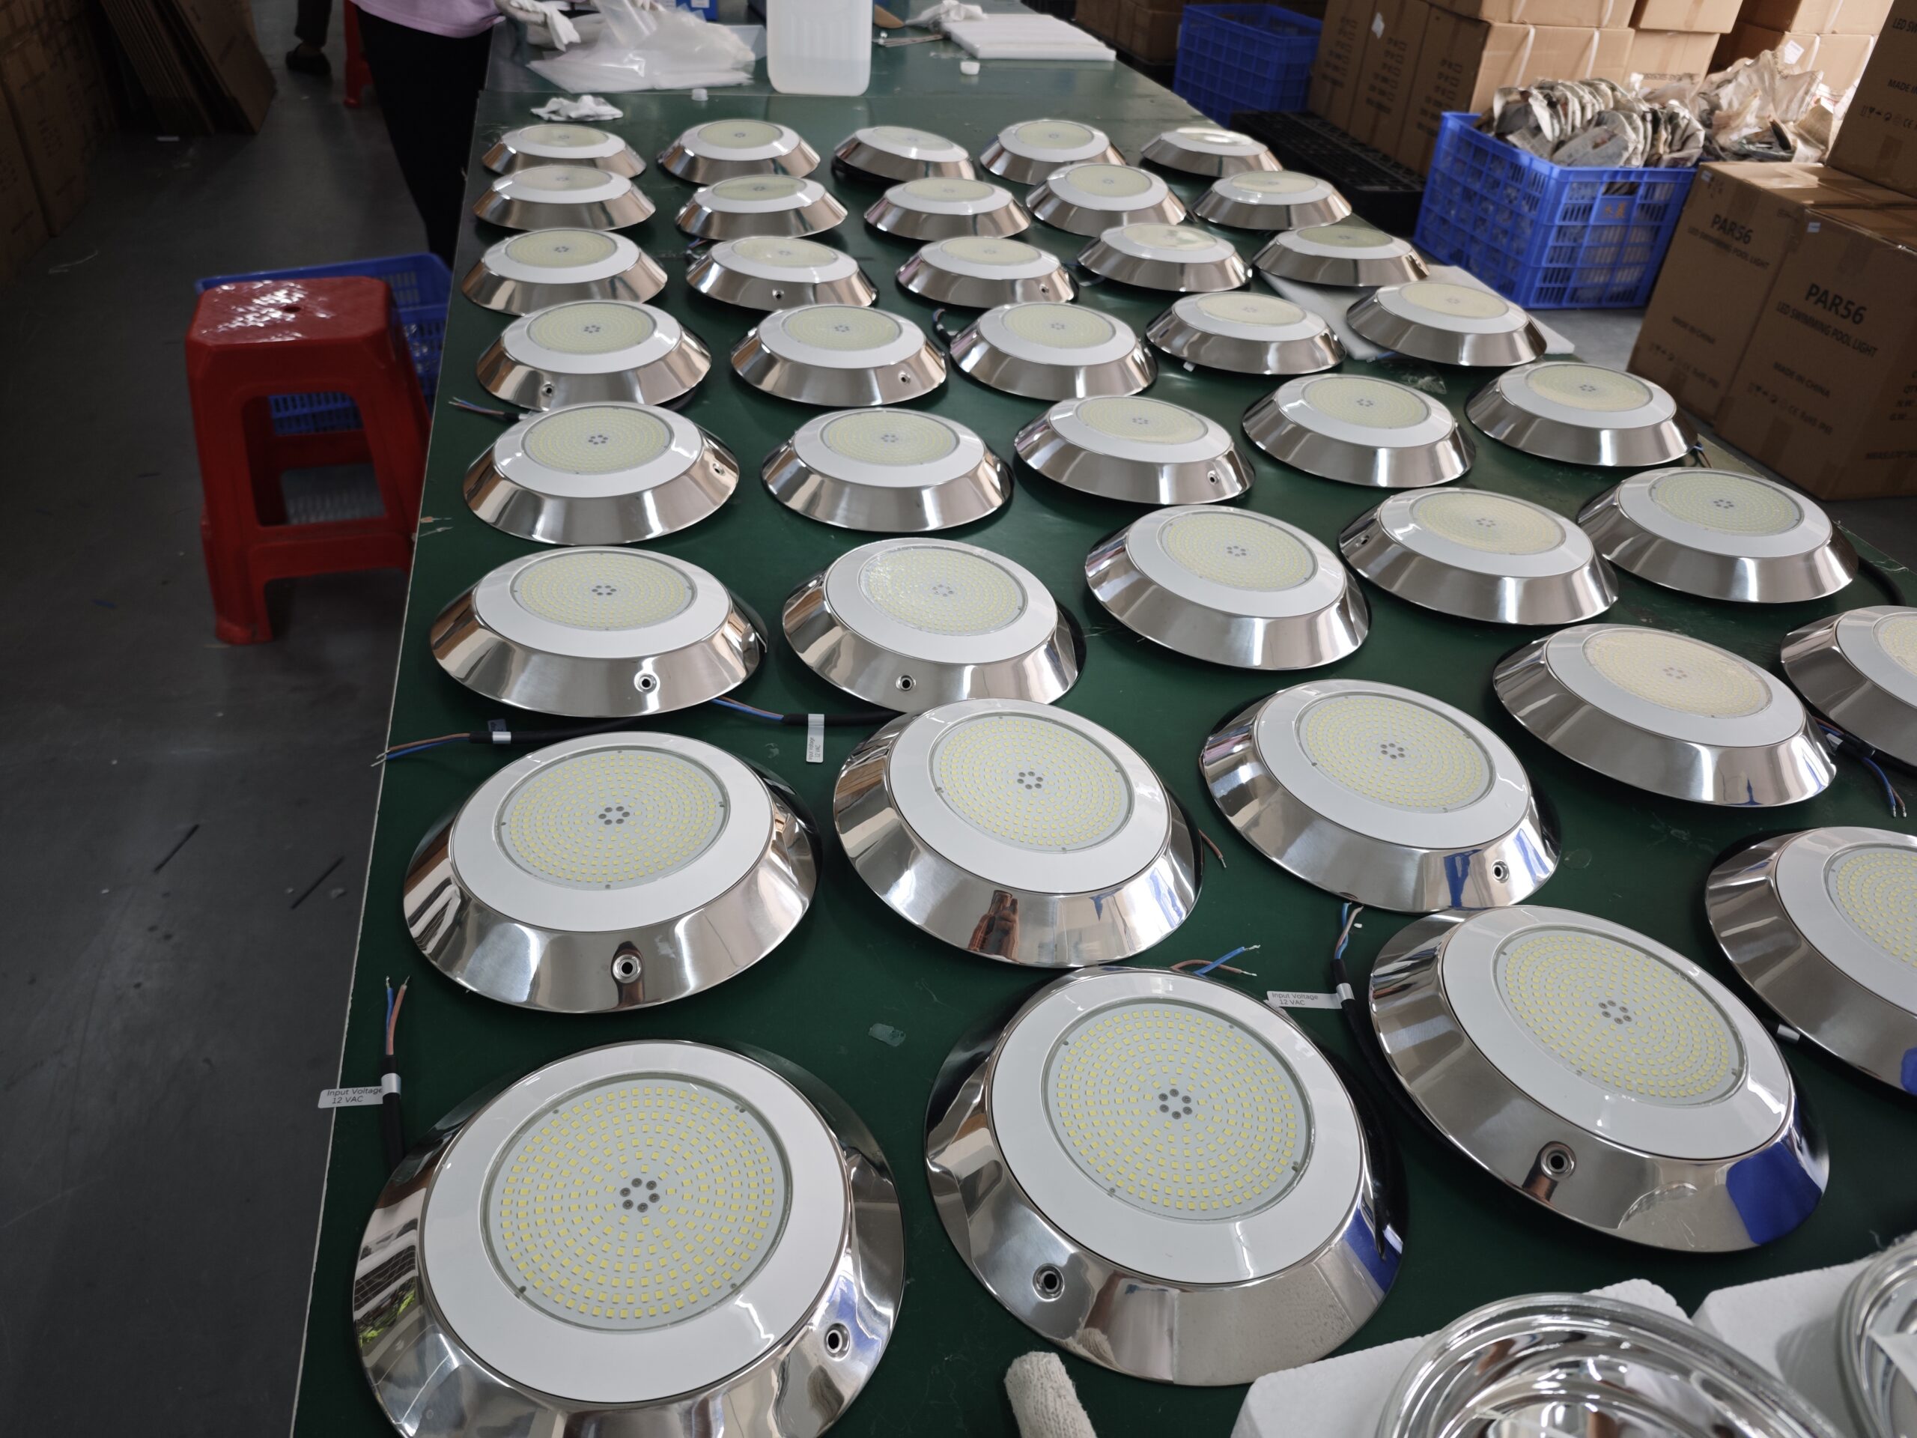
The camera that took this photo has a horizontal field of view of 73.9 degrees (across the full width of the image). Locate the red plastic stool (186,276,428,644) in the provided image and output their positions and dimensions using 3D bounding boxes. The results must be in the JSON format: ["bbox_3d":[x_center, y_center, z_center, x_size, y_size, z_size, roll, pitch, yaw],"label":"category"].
[{"bbox_3d":[-1.009,-0.430,2.030,0.381,0.449,0.379,-8,39,-17],"label":"red plastic stool"}]

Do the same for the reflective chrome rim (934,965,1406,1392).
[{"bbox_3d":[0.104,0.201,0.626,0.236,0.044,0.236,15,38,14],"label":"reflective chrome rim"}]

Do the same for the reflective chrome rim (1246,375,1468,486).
[{"bbox_3d":[0.412,-0.306,1.302,0.235,0.041,0.235,5,38,0],"label":"reflective chrome rim"}]

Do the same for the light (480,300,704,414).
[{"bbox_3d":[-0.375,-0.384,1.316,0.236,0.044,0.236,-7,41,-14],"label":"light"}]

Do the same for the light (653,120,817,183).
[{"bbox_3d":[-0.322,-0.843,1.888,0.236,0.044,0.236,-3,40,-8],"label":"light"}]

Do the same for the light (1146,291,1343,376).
[{"bbox_3d":[0.343,-0.463,1.517,0.238,0.035,0.238,4,35,0],"label":"light"}]

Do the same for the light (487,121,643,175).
[{"bbox_3d":[-0.579,-0.837,1.877,0.230,0.029,0.230,6,38,0],"label":"light"}]

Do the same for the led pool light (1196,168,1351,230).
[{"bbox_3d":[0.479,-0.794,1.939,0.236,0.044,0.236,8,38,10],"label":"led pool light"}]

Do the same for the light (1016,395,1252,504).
[{"bbox_3d":[0.173,-0.268,1.237,0.238,0.035,0.238,8,33,0],"label":"light"}]

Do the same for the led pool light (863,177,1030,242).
[{"bbox_3d":[-0.013,-0.725,1.794,0.235,0.041,0.235,4,38,1],"label":"led pool light"}]

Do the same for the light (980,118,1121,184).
[{"bbox_3d":[0.155,-0.929,2.081,0.238,0.035,0.238,3,43,0],"label":"light"}]

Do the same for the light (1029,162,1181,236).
[{"bbox_3d":[0.223,-0.785,1.917,0.238,0.035,0.238,3,42,0],"label":"light"}]

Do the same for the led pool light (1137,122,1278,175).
[{"bbox_3d":[0.431,-0.961,2.160,0.238,0.035,0.238,6,37,0],"label":"led pool light"}]

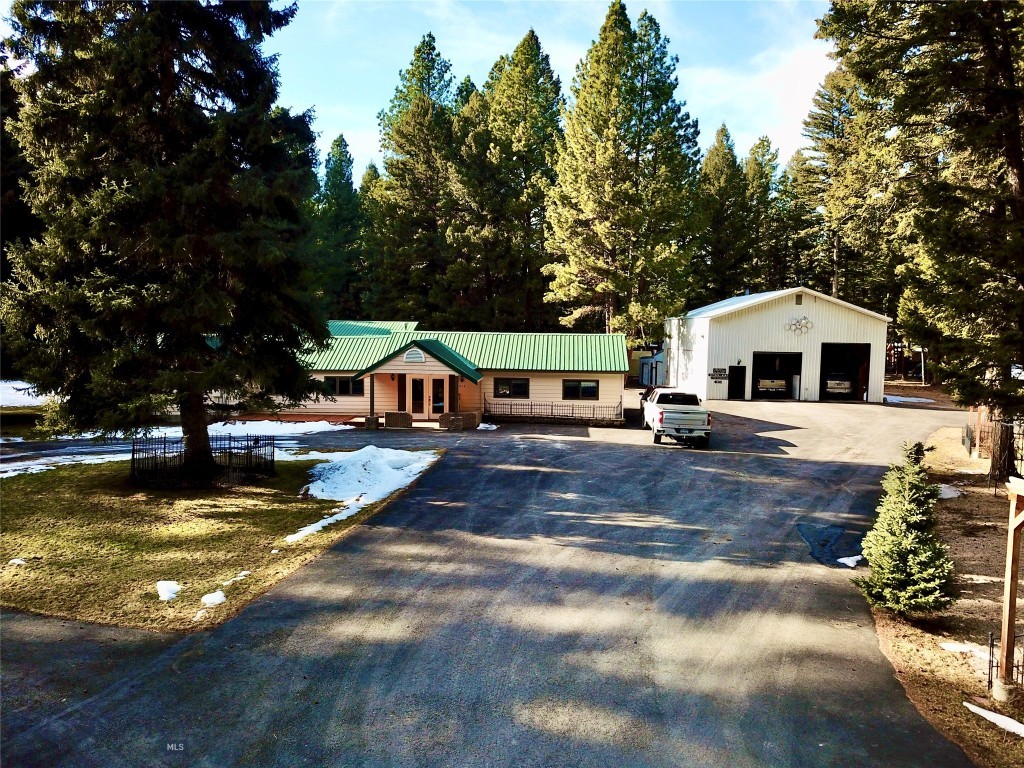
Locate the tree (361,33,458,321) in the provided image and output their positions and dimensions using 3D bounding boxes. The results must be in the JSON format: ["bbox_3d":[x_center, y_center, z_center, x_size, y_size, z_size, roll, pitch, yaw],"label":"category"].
[{"bbox_3d":[-7.563,-13.490,59.022,7.400,25.700,7.400,1,5,0],"label":"tree"}]

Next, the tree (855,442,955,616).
[{"bbox_3d":[6.032,2.216,11.802,1.470,2.660,1.470,1,4,0],"label":"tree"}]

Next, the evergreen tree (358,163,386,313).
[{"bbox_3d":[-12.696,-10.357,69.449,3.640,18.950,3.640,1,4,0],"label":"evergreen tree"}]

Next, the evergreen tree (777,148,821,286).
[{"bbox_3d":[29.178,-12.328,79.291,5.200,22.650,5.200,1,4,0],"label":"evergreen tree"}]

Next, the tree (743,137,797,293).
[{"bbox_3d":[24.235,-12.378,73.143,4.900,21.770,4.900,1,5,0],"label":"tree"}]

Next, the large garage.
[{"bbox_3d":[17.836,-2.957,55.153,11.500,7.070,14.950,1,4,0],"label":"large garage"}]

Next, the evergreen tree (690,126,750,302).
[{"bbox_3d":[19.633,-12.787,74.255,6.240,24.020,6.240,1,4,0],"label":"evergreen tree"}]

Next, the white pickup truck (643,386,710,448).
[{"bbox_3d":[6.620,1.176,31.100,2.070,1.920,5.880,1,5,5],"label":"white pickup truck"}]

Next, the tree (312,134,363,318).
[{"bbox_3d":[-15.179,-11.208,67.386,4.770,20.870,4.770,1,4,0],"label":"tree"}]

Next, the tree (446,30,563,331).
[{"bbox_3d":[-0.282,-12.780,56.065,8.300,25.030,8.300,1,5,0],"label":"tree"}]

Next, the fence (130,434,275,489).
[{"bbox_3d":[-9.010,2.197,22.702,3.900,1.080,3.300,1,5,0],"label":"fence"}]

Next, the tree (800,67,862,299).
[{"bbox_3d":[26.733,-13.560,64.998,5.600,25.680,5.600,1,5,0],"label":"tree"}]

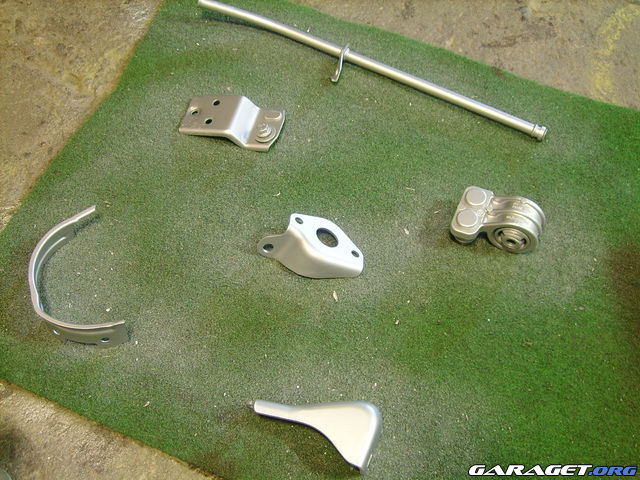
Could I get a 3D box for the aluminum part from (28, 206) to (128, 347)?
[{"bbox_3d":[-0.255,0.044,1.057,0.086,0.036,0.150,-15,56,-9],"label":"aluminum part"}]

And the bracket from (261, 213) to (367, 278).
[{"bbox_3d":[-0.008,0.007,1.078,0.104,0.028,0.060,24,59,18],"label":"bracket"}]

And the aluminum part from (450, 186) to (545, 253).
[{"bbox_3d":[0.186,-0.018,1.077,0.088,0.047,0.054,20,58,15],"label":"aluminum part"}]

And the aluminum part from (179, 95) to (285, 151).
[{"bbox_3d":[-0.102,-0.133,1.181,0.120,0.026,0.060,4,55,5],"label":"aluminum part"}]

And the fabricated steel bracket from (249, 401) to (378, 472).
[{"bbox_3d":[-0.001,0.186,0.956,0.122,0.022,0.070,0,55,2],"label":"fabricated steel bracket"}]

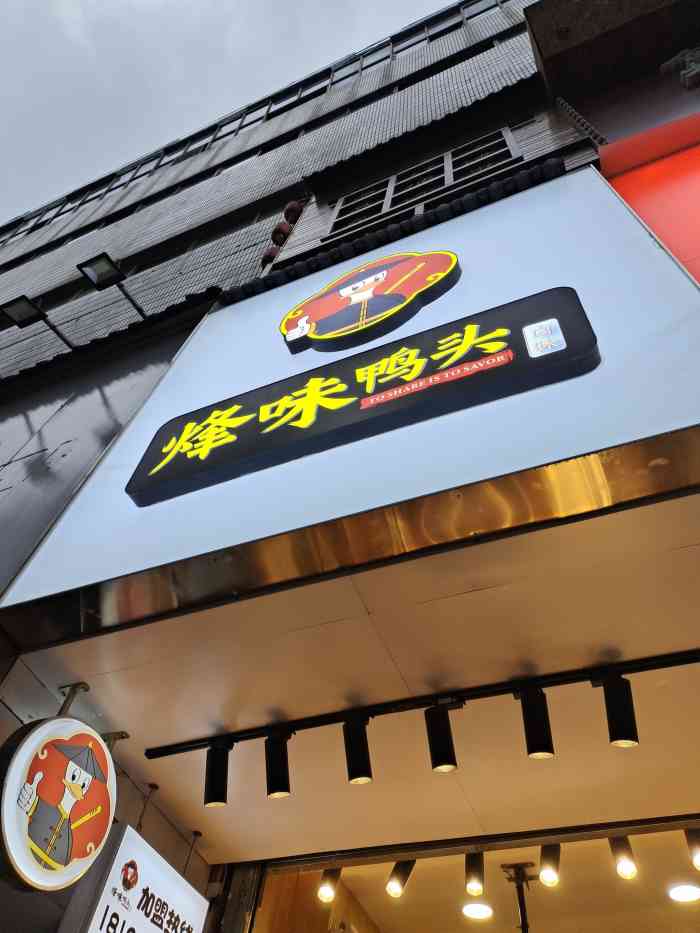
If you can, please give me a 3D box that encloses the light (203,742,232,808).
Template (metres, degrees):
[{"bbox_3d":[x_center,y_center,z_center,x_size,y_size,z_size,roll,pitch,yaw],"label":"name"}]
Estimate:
[{"bbox_3d":[-0.455,1.055,2.033,0.075,0.180,0.075,-23,-43,18],"label":"light"}]

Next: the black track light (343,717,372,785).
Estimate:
[{"bbox_3d":[0.024,0.911,1.906,0.075,0.180,0.075,-4,-42,-4],"label":"black track light"}]

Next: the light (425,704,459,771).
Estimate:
[{"bbox_3d":[0.280,0.836,1.835,0.075,0.180,0.075,-18,-43,16],"label":"light"}]

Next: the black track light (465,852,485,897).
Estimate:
[{"bbox_3d":[0.511,1.637,2.426,0.075,0.180,0.075,3,-71,10],"label":"black track light"}]

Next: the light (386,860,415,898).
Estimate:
[{"bbox_3d":[0.223,1.710,2.505,0.075,0.180,0.075,44,-61,10],"label":"light"}]

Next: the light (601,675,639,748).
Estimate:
[{"bbox_3d":[0.774,0.696,1.699,0.075,0.180,0.075,11,-38,-1],"label":"light"}]

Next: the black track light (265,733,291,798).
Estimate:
[{"bbox_3d":[-0.242,0.998,1.981,0.075,0.180,0.075,-6,-39,-5],"label":"black track light"}]

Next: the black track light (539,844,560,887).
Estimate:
[{"bbox_3d":[0.795,1.547,2.346,0.075,0.180,0.075,6,-73,18],"label":"black track light"}]

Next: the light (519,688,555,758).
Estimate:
[{"bbox_3d":[0.555,0.759,1.760,0.075,0.180,0.075,-1,-39,6],"label":"light"}]

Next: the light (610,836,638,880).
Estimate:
[{"bbox_3d":[1.042,1.473,2.276,0.075,0.180,0.075,-16,-82,14],"label":"light"}]

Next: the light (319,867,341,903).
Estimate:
[{"bbox_3d":[-0.082,1.793,2.586,0.075,0.180,0.075,-12,-87,12],"label":"light"}]

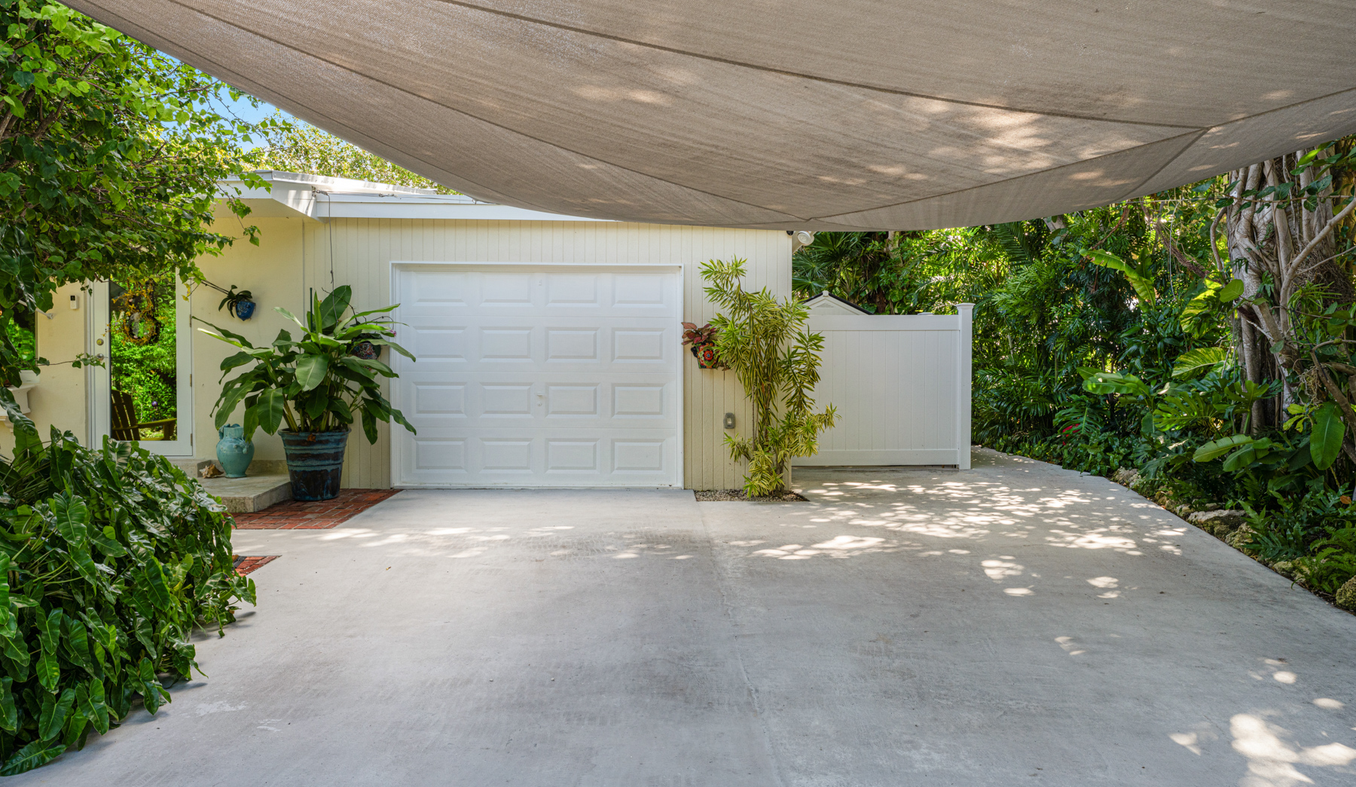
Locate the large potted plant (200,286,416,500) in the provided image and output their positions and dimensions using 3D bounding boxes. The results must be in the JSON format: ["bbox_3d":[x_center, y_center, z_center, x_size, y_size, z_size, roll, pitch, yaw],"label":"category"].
[{"bbox_3d":[-3.210,-0.019,7.950,1.800,1.820,1.500,0,1,-1],"label":"large potted plant"}]

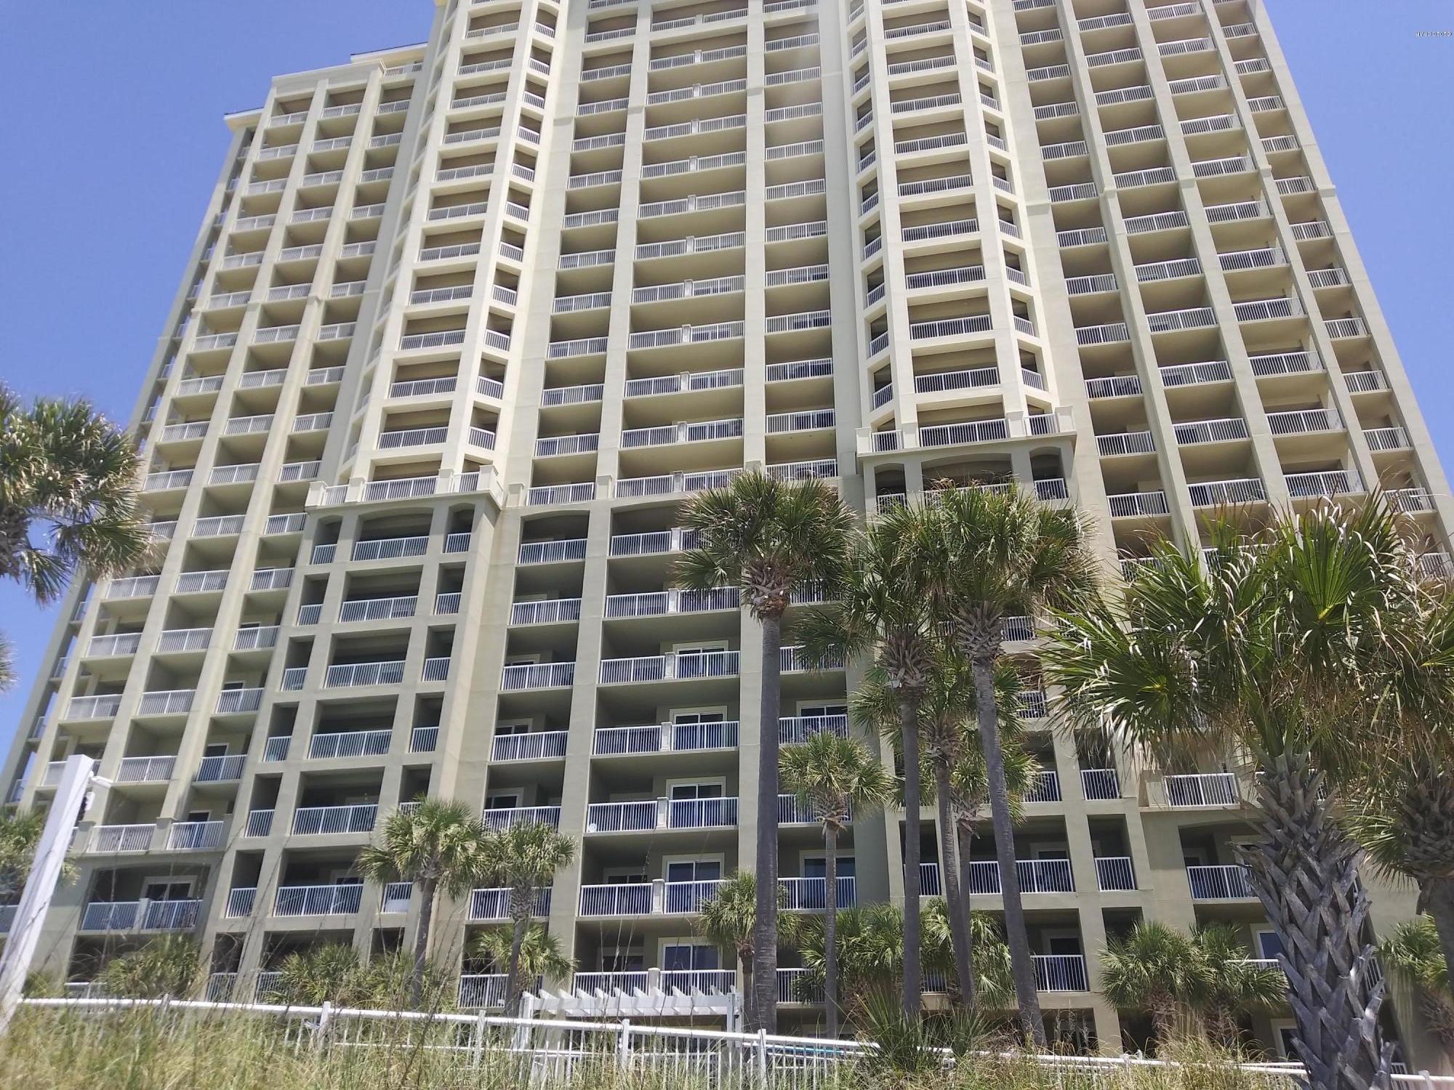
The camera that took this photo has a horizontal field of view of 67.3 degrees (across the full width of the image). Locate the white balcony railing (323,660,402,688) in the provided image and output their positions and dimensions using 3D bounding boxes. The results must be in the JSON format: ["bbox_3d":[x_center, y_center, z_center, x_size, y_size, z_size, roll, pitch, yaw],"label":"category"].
[{"bbox_3d":[-14.759,5.362,44.761,3.427,1.013,0.100,-5,-31,10],"label":"white balcony railing"}]

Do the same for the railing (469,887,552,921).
[{"bbox_3d":[-7.724,13.383,40.130,3.099,1.200,1.500,-5,-31,10],"label":"railing"}]

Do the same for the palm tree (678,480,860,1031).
[{"bbox_3d":[0.804,3.551,21.390,3.762,11.621,3.762,-5,-31,10],"label":"palm tree"}]

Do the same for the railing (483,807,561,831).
[{"bbox_3d":[-8.052,10.838,42.688,3.160,1.080,0.080,-5,-31,10],"label":"railing"}]

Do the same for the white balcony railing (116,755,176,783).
[{"bbox_3d":[-25.101,9.732,47.357,2.802,1.073,0.080,-5,-31,10],"label":"white balcony railing"}]

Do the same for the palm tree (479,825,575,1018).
[{"bbox_3d":[-6.120,11.873,31.611,3.062,7.500,3.062,-5,-31,10],"label":"palm tree"}]

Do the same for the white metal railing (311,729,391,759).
[{"bbox_3d":[-15.124,8.395,44.596,3.502,1.100,1.200,-5,-31,10],"label":"white metal railing"}]

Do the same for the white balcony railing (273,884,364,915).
[{"bbox_3d":[-14.536,12.689,38.964,3.372,1.015,0.100,-5,-31,10],"label":"white balcony railing"}]

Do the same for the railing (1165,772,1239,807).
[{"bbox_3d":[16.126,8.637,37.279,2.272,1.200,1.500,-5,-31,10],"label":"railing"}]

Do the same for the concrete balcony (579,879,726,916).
[{"bbox_3d":[-2.307,12.882,39.223,5.775,1.300,1.500,-5,-31,10],"label":"concrete balcony"}]

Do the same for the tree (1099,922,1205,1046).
[{"bbox_3d":[11.102,11.595,28.524,2.900,3.324,2.900,-10,-32,17],"label":"tree"}]

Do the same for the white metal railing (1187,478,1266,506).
[{"bbox_3d":[18.961,-1.971,41.389,2.665,1.016,0.100,-5,-31,10],"label":"white metal railing"}]

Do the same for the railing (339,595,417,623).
[{"bbox_3d":[-14.677,2.799,46.265,3.412,1.028,0.100,-5,-31,10],"label":"railing"}]

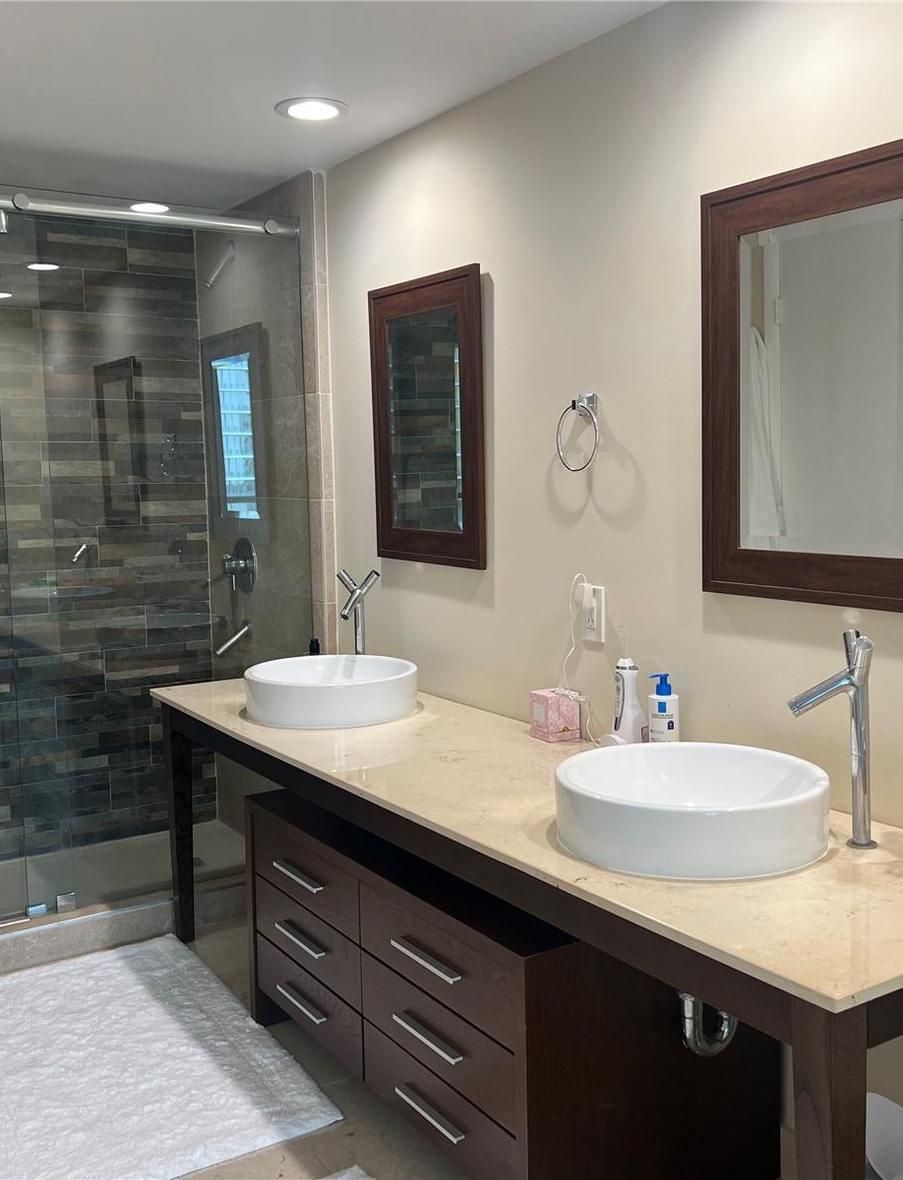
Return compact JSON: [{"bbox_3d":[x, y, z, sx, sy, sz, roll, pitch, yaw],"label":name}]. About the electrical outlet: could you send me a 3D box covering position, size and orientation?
[{"bbox_3d":[0.314,0.053,2.639,0.010,0.123,0.077,-5,7,-32],"label":"electrical outlet"}]

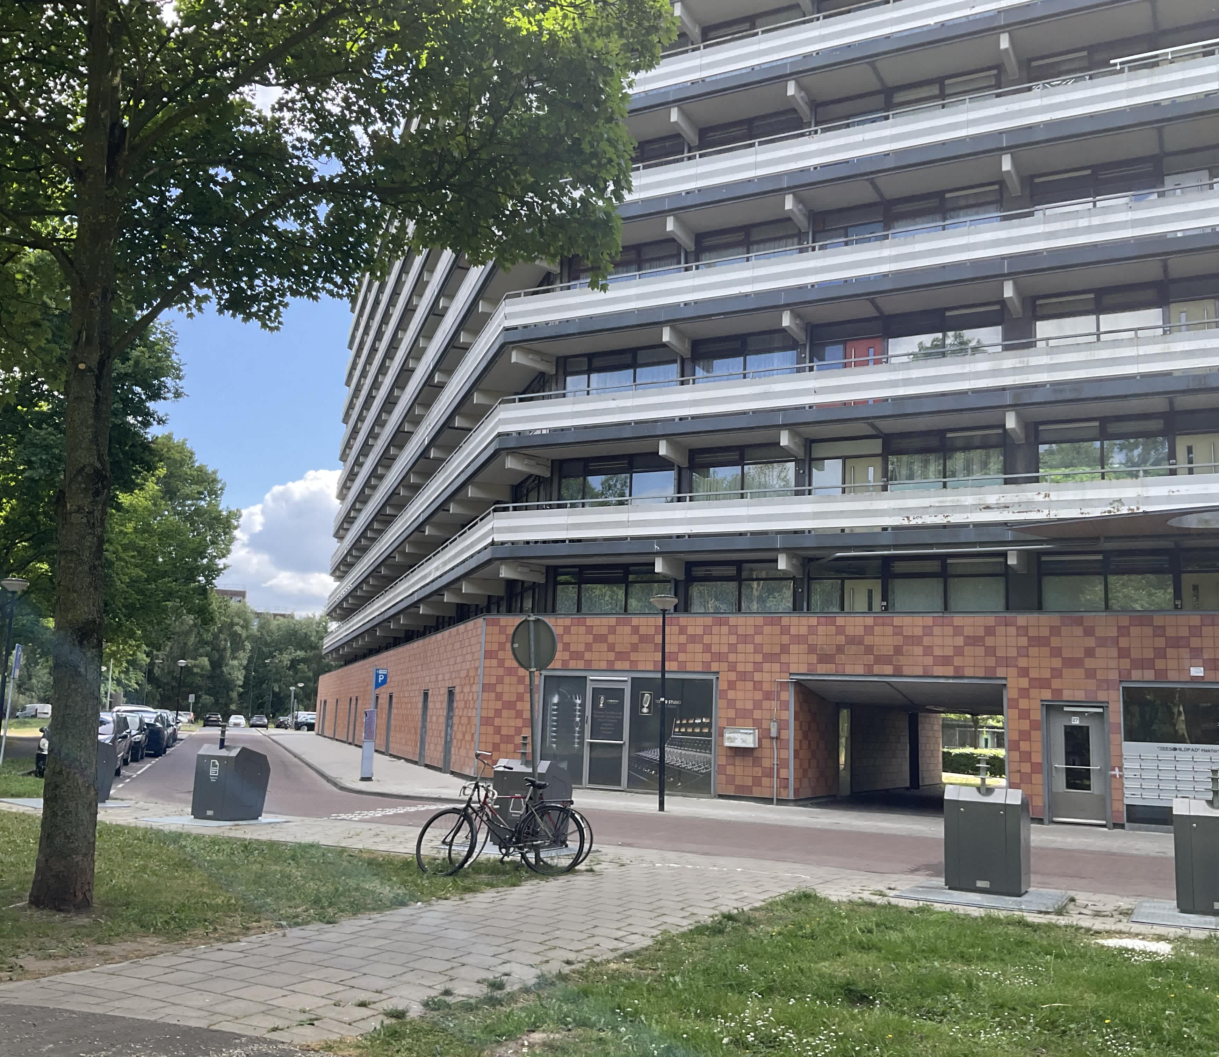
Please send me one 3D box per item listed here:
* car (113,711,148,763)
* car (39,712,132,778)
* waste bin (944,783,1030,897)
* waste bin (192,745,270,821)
[{"bbox_3d":[-14.218,5.906,33.702,1.730,1.450,4.150,5,-10,-17],"label":"car"},{"bbox_3d":[-12.046,4.947,27.328,1.730,1.450,4.150,5,-10,-17],"label":"car"},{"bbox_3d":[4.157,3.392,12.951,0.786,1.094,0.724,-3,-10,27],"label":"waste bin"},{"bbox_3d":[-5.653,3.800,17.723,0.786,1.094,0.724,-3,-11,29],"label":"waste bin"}]

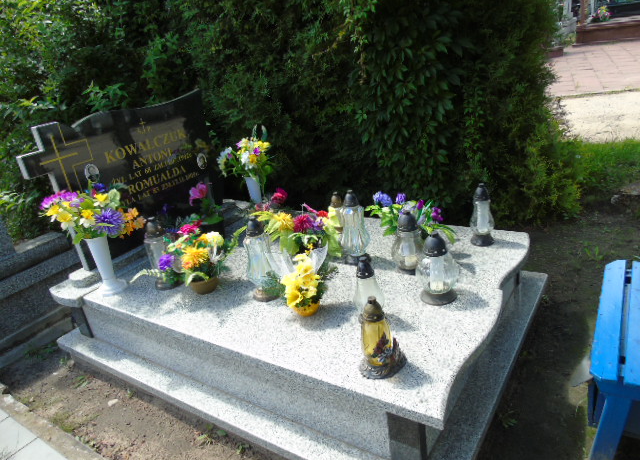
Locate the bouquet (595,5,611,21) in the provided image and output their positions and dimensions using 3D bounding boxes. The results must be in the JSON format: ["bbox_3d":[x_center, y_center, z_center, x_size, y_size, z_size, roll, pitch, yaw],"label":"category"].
[{"bbox_3d":[6.418,-4.930,10.500,0.370,0.330,0.330,6,26,30],"label":"bouquet"}]

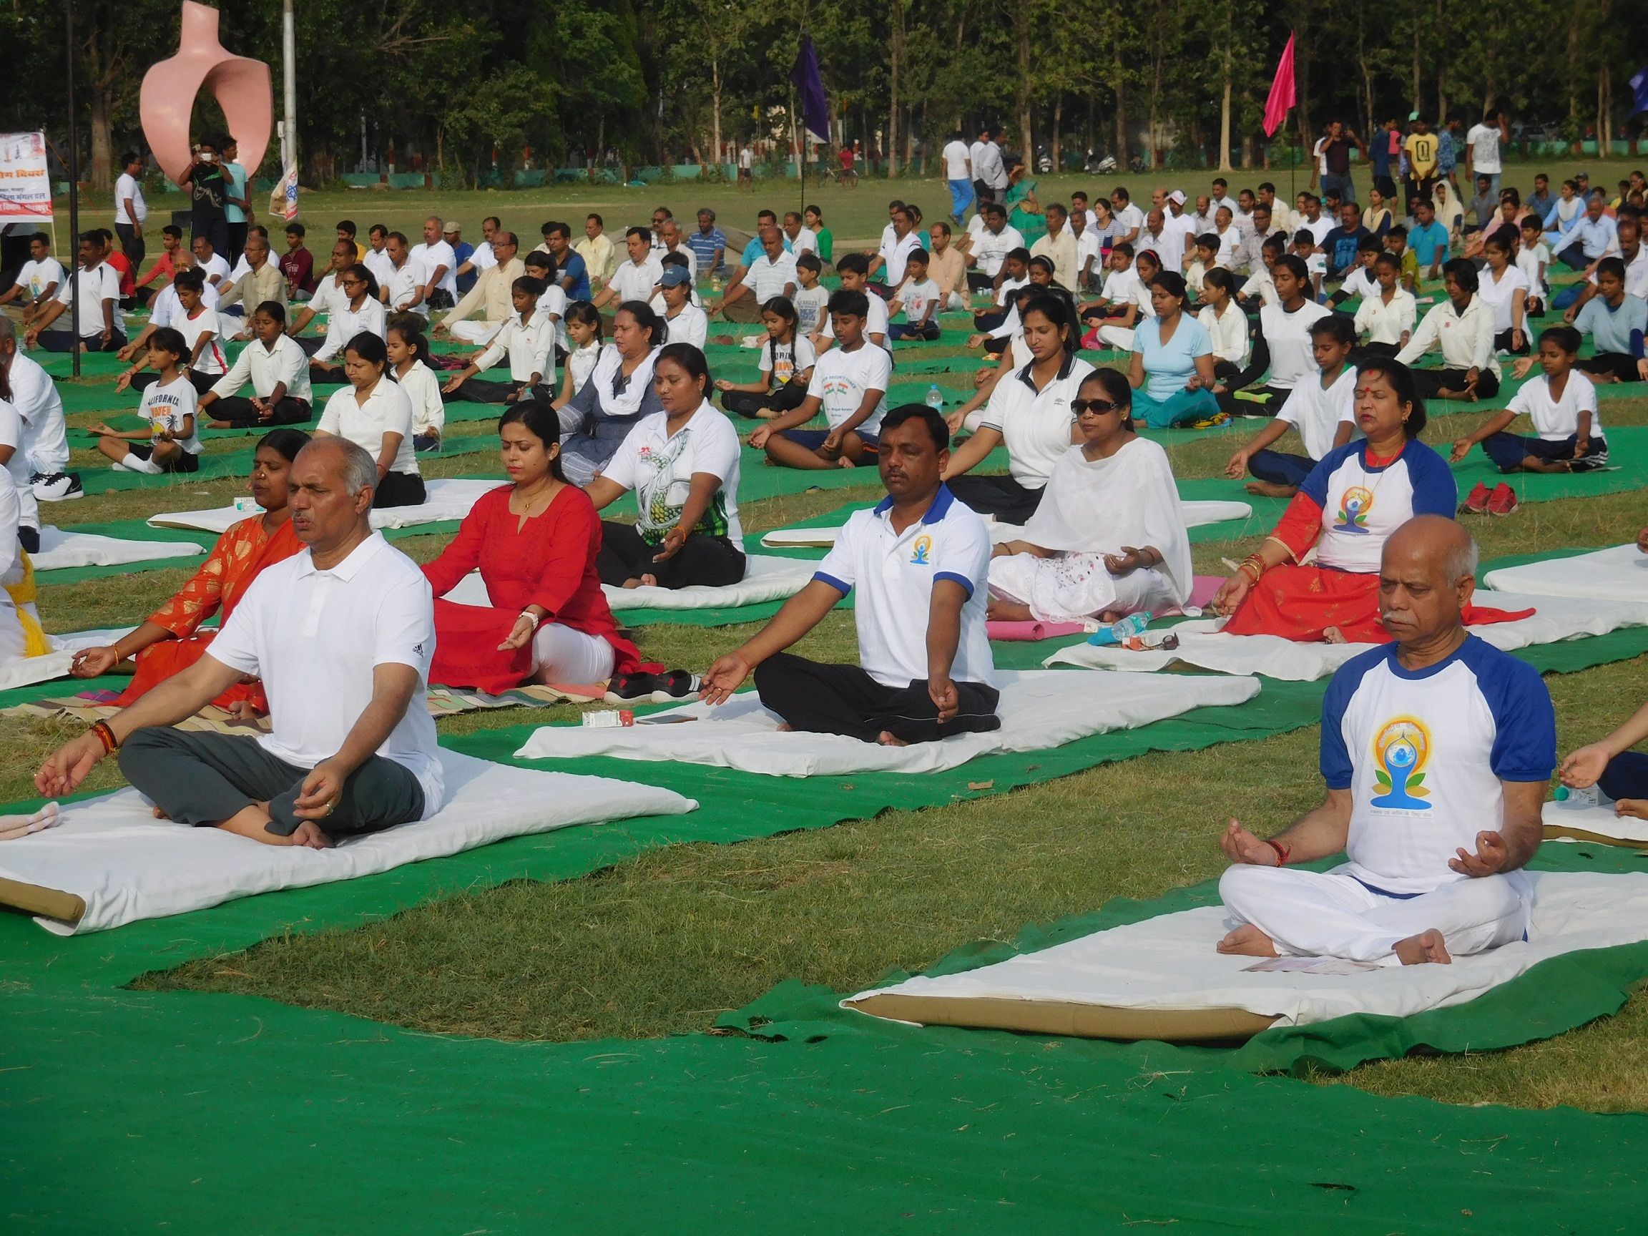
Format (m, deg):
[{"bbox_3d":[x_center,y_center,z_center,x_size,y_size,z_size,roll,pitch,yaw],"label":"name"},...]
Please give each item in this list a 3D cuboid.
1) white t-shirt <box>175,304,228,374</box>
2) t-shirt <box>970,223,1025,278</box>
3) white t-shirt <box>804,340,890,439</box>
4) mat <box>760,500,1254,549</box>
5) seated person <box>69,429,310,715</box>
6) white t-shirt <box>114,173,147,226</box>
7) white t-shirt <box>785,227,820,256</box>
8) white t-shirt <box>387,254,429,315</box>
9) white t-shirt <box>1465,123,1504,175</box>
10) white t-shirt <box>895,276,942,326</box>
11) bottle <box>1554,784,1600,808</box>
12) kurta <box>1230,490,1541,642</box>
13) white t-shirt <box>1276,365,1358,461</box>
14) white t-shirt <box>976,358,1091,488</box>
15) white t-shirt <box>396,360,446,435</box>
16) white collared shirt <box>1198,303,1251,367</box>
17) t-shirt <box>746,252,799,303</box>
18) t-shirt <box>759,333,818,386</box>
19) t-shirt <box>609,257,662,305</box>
[{"bbox_3d":[-4.118,-1.824,31.300,0.420,0.480,0.250,3,7,35],"label":"white t-shirt"},{"bbox_3d":[1.782,-3.763,48.800,0.530,0.530,0.350,4,7,35],"label":"t-shirt"},{"bbox_3d":[0.110,-1.062,22.000,0.410,0.460,0.250,2,6,25],"label":"white t-shirt"},{"bbox_3d":[0.773,-0.403,19.516,0.920,0.070,1.950,5,8,43],"label":"mat"},{"bbox_3d":[-1.784,-0.128,13.700,0.700,0.790,0.630,4,7,38],"label":"seated person"},{"bbox_3d":[-8.352,-5.052,57.300,0.360,0.650,0.460,-1,6,0],"label":"white t-shirt"},{"bbox_3d":[-0.251,-3.629,47.500,0.460,0.540,0.270,3,7,33],"label":"white t-shirt"},{"bbox_3d":[-3.543,-2.831,40.500,0.430,0.530,0.270,3,7,33],"label":"white t-shirt"},{"bbox_3d":[9.582,-6.802,69.000,0.500,0.720,0.290,-4,6,-25],"label":"white t-shirt"},{"bbox_3d":[0.755,-2.533,38.000,0.350,0.400,0.210,3,7,32],"label":"white t-shirt"},{"bbox_3d":[1.687,0.380,10.660,0.068,0.068,0.210,2,7,30],"label":"bottle"},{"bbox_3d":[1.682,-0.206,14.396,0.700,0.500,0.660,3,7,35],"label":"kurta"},{"bbox_3d":[2.296,-0.934,21.800,0.390,0.460,0.250,3,7,34],"label":"white t-shirt"},{"bbox_3d":[0.839,-0.750,18.300,0.440,0.520,0.280,3,7,34],"label":"white t-shirt"},{"bbox_3d":[-2.067,-1.107,24.000,0.350,0.420,0.250,4,7,35],"label":"white t-shirt"},{"bbox_3d":[2.662,-1.876,31.600,0.380,0.450,0.300,4,7,40],"label":"white collared shirt"},{"bbox_3d":[-0.454,-3.064,43.000,0.460,0.500,0.290,2,7,30],"label":"t-shirt"},{"bbox_3d":[-0.191,-1.387,25.700,0.350,0.360,0.210,2,6,22],"label":"t-shirt"},{"bbox_3d":[-1.476,-2.591,37.500,0.460,0.530,0.280,3,7,33],"label":"t-shirt"}]

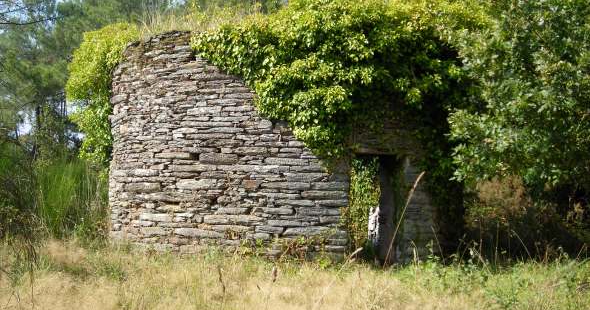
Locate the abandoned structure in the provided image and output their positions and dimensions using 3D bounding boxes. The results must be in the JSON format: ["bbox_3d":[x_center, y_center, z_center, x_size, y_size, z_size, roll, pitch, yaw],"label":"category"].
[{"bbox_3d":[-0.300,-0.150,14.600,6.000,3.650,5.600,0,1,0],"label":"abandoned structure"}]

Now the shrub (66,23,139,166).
[{"bbox_3d":[-3.580,-1.100,14.700,1.350,2.600,1.400,0,1,0],"label":"shrub"}]

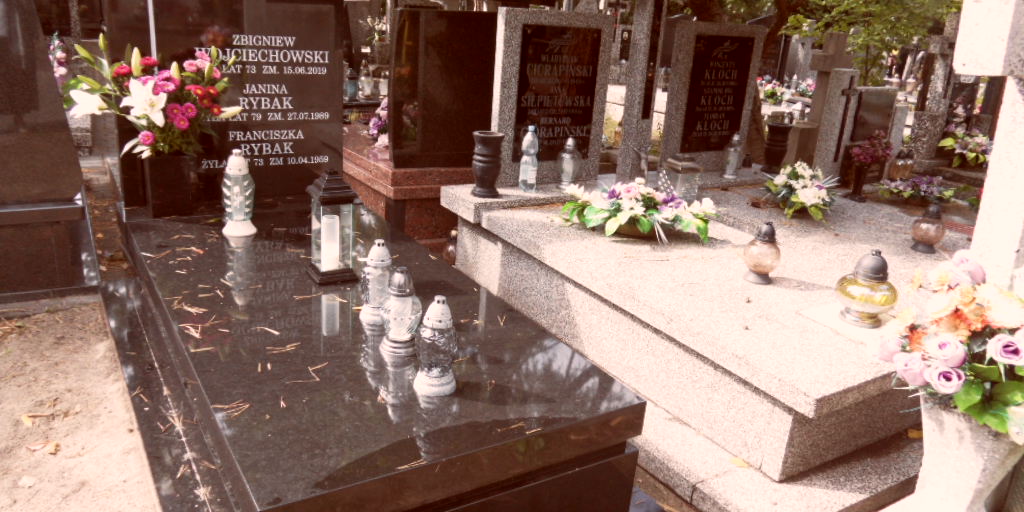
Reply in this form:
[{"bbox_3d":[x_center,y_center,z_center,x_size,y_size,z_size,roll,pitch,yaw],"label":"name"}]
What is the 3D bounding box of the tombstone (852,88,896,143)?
[{"bbox_3d":[2.767,-1.092,5.459,0.520,0.415,0.070,-7,20,-33],"label":"tombstone"}]

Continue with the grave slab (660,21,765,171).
[{"bbox_3d":[1.295,-1.013,4.581,0.715,0.910,0.100,-7,20,-33],"label":"grave slab"}]

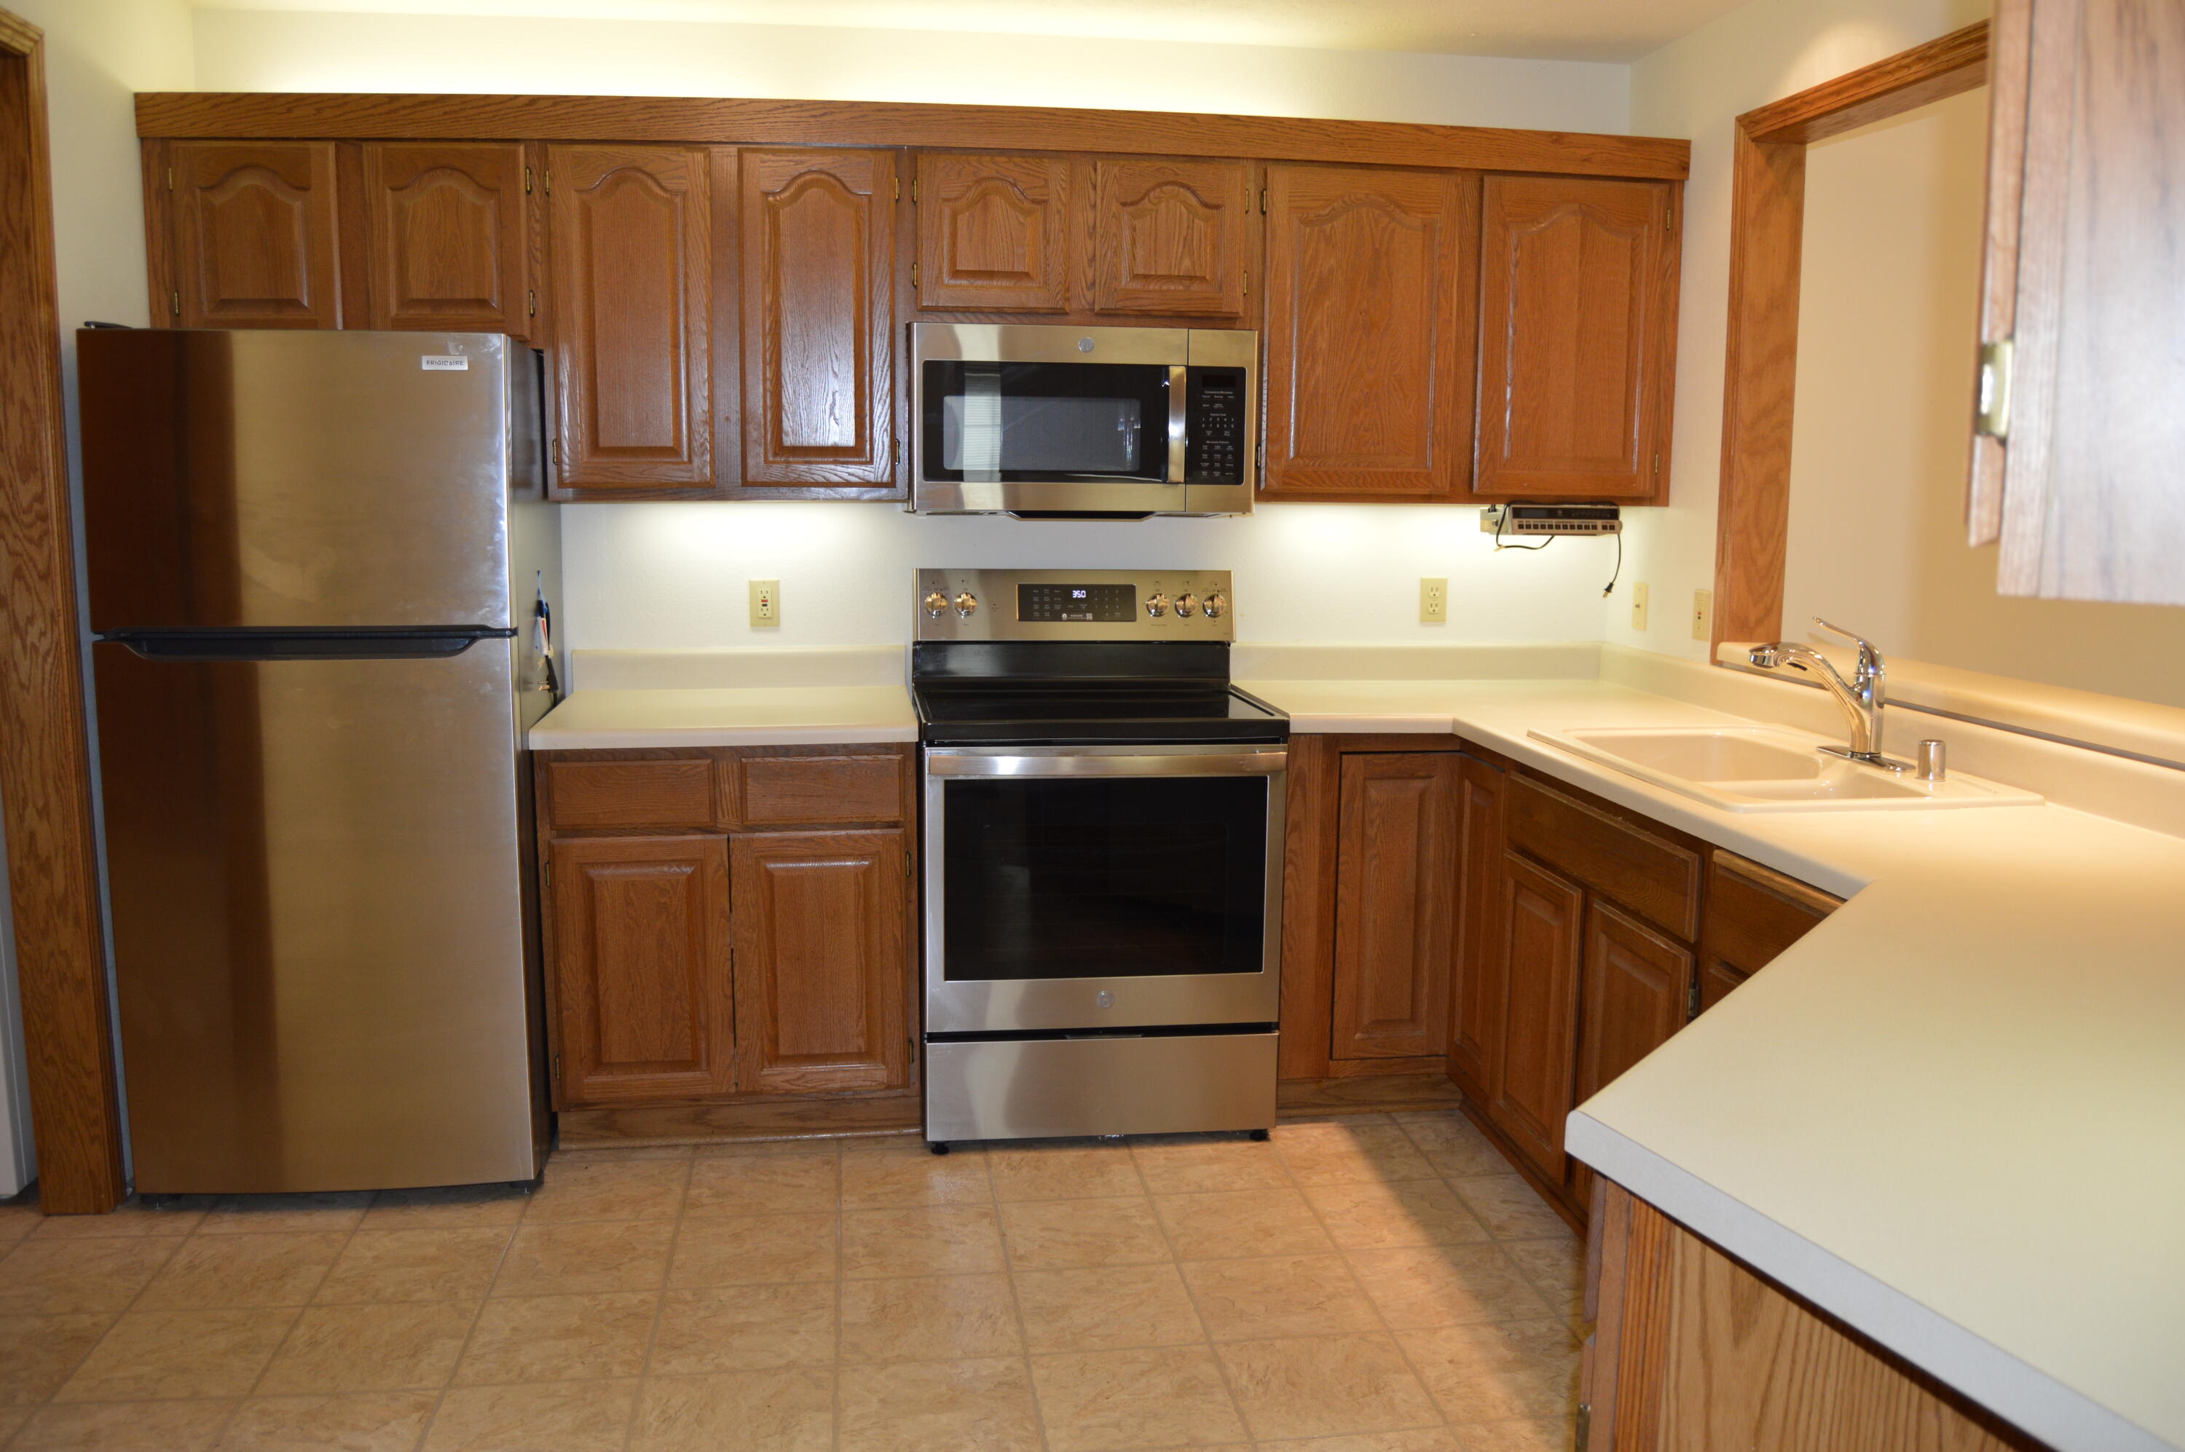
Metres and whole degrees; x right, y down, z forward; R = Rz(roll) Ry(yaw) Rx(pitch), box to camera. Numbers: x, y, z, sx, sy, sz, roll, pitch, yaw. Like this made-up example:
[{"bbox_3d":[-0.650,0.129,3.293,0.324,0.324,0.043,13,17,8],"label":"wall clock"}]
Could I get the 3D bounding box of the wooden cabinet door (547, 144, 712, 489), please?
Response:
[{"bbox_3d":[-0.969,-0.860,3.464,0.333,0.708,0.022,-1,8,-8],"label":"wooden cabinet door"}]

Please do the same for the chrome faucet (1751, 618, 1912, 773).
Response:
[{"bbox_3d":[1.308,-0.064,2.952,0.270,0.262,0.250,-1,8,-7],"label":"chrome faucet"}]

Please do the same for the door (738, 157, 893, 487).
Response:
[{"bbox_3d":[-0.587,-0.868,3.514,0.331,0.708,0.022,-1,8,-8],"label":"door"}]

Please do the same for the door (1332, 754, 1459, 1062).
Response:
[{"bbox_3d":[0.657,0.394,3.569,0.263,0.679,0.022,-1,8,-8],"label":"door"}]

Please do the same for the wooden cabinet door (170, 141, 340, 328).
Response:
[{"bbox_3d":[-1.704,-0.990,3.353,0.321,0.400,0.022,-1,8,-8],"label":"wooden cabinet door"}]

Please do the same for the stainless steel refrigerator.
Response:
[{"bbox_3d":[-1.492,0.068,3.405,0.727,1.670,0.750,-1,8,-7],"label":"stainless steel refrigerator"}]

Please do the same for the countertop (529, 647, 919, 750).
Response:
[{"bbox_3d":[-0.785,-0.074,3.632,0.775,0.142,0.641,-1,8,-7],"label":"countertop"}]

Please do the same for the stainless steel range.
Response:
[{"bbox_3d":[-0.007,0.268,3.710,0.758,1.212,0.715,-1,8,-7],"label":"stainless steel range"}]

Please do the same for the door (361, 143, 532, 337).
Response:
[{"bbox_3d":[-1.335,-1.001,3.397,0.323,0.400,0.022,-1,8,-8],"label":"door"}]

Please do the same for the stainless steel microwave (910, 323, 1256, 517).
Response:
[{"bbox_3d":[-0.031,-0.691,3.764,0.755,0.406,0.400,-1,8,-7],"label":"stainless steel microwave"}]

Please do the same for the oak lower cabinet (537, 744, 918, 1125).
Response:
[{"bbox_3d":[-0.785,0.430,3.714,0.766,0.879,0.618,-1,8,-7],"label":"oak lower cabinet"}]

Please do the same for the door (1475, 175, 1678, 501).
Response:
[{"bbox_3d":[1.092,-0.884,3.741,0.443,0.708,0.022,-1,8,-8],"label":"door"}]

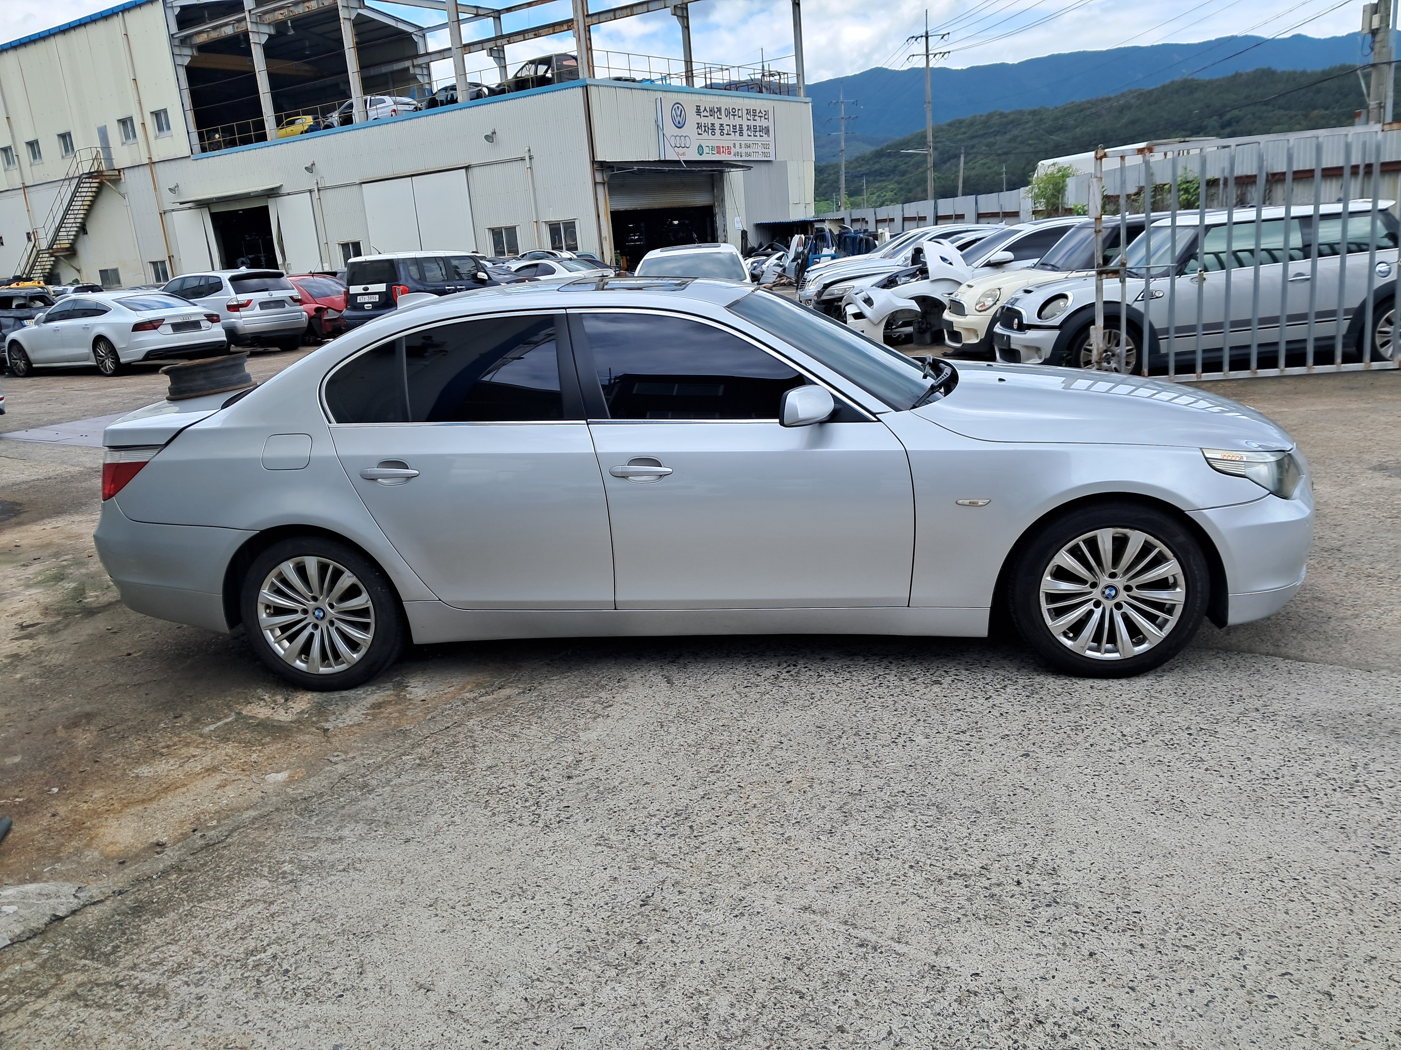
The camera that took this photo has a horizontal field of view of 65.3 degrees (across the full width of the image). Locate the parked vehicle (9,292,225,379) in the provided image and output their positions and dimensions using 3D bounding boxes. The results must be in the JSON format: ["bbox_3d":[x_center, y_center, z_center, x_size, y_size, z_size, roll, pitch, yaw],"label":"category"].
[{"bbox_3d":[-11.330,-3.690,20.930,4.969,1.420,1.911,4,17,31],"label":"parked vehicle"}]

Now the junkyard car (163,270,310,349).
[{"bbox_3d":[-10.378,-4.606,23.510,4.570,1.670,1.853,7,19,38],"label":"junkyard car"}]

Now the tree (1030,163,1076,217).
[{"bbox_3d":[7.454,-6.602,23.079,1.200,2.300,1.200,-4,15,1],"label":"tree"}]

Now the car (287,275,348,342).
[{"bbox_3d":[-9.350,-4.897,24.773,4.300,1.420,1.780,6,18,34],"label":"car"}]

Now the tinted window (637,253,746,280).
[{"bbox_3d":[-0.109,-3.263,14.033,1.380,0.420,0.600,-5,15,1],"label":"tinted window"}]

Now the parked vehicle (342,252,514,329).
[{"bbox_3d":[-5.610,-4.910,22.990,1.600,1.700,3.600,4,17,29],"label":"parked vehicle"}]

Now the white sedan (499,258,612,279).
[{"bbox_3d":[-4.807,-6.572,30.019,4.600,1.390,1.790,6,18,34],"label":"white sedan"}]

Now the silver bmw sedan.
[{"bbox_3d":[-0.079,-0.332,4.692,4.840,1.468,1.870,-2,15,10],"label":"silver bmw sedan"}]

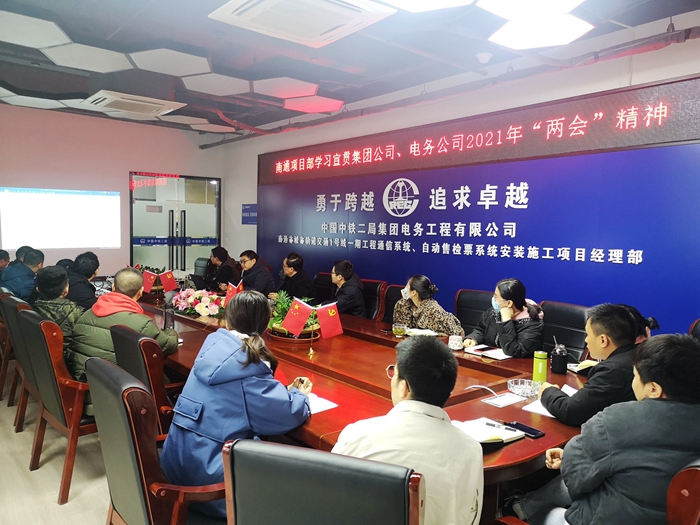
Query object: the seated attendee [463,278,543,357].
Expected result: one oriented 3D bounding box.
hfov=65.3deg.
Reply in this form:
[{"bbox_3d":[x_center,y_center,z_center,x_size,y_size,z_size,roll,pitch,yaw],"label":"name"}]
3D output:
[{"bbox_3d":[1.245,0.753,4.151,0.720,1.280,0.580,0,4,-24],"label":"seated attendee"}]

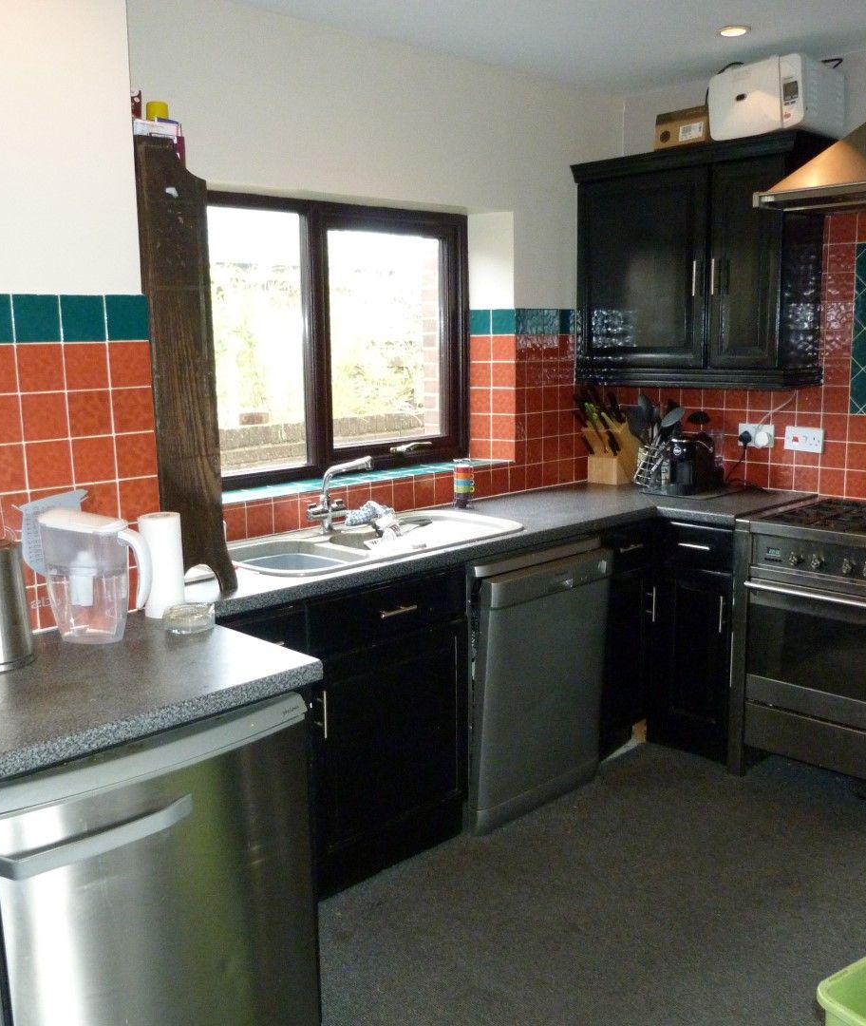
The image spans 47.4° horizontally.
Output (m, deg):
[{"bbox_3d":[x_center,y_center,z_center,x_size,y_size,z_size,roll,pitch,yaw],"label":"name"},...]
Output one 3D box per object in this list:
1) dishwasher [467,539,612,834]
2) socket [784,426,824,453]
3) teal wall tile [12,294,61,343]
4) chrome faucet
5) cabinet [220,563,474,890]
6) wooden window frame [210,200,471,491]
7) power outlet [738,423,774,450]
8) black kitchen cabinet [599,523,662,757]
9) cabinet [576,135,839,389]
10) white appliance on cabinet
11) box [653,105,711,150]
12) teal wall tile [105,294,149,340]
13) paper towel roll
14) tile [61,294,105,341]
[{"bbox_3d":[0.156,0.507,3.355,0.600,0.845,0.620,-10,14,-42],"label":"dishwasher"},{"bbox_3d":[1.414,-0.278,3.757,0.015,0.087,0.147,-10,14,-43],"label":"socket"},{"bbox_3d":[-0.833,-0.408,2.075,0.100,0.100,0.008,-10,14,-42],"label":"teal wall tile"},{"bbox_3d":[-0.273,-0.051,3.033,0.165,0.250,0.240,-10,13,-43],"label":"chrome faucet"},{"bbox_3d":[-0.406,0.588,2.829,0.855,0.840,0.590,-10,13,-43],"label":"cabinet"},{"bbox_3d":[-0.373,-0.611,3.589,1.360,0.995,0.080,-10,14,-42],"label":"wooden window frame"},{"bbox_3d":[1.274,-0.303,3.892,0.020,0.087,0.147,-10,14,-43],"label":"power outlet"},{"bbox_3d":[0.494,0.421,3.703,0.355,0.840,0.570,-10,13,-43],"label":"black kitchen cabinet"},{"bbox_3d":[1.016,-0.922,3.792,0.360,0.850,0.940,-10,14,-42],"label":"cabinet"},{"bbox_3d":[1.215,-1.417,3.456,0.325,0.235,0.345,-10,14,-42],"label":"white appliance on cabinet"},{"bbox_3d":[0.985,-1.400,3.657,0.230,0.140,0.215,-10,14,-42],"label":"box"},{"bbox_3d":[-0.684,-0.434,2.203,0.096,0.098,0.008,-11,14,-44],"label":"teal wall tile"},{"bbox_3d":[-0.619,0.119,2.253,0.090,0.228,0.090,-1,10,0],"label":"paper towel roll"},{"bbox_3d":[-0.759,-0.421,2.143,0.100,0.100,0.008,-10,14,-42],"label":"tile"}]

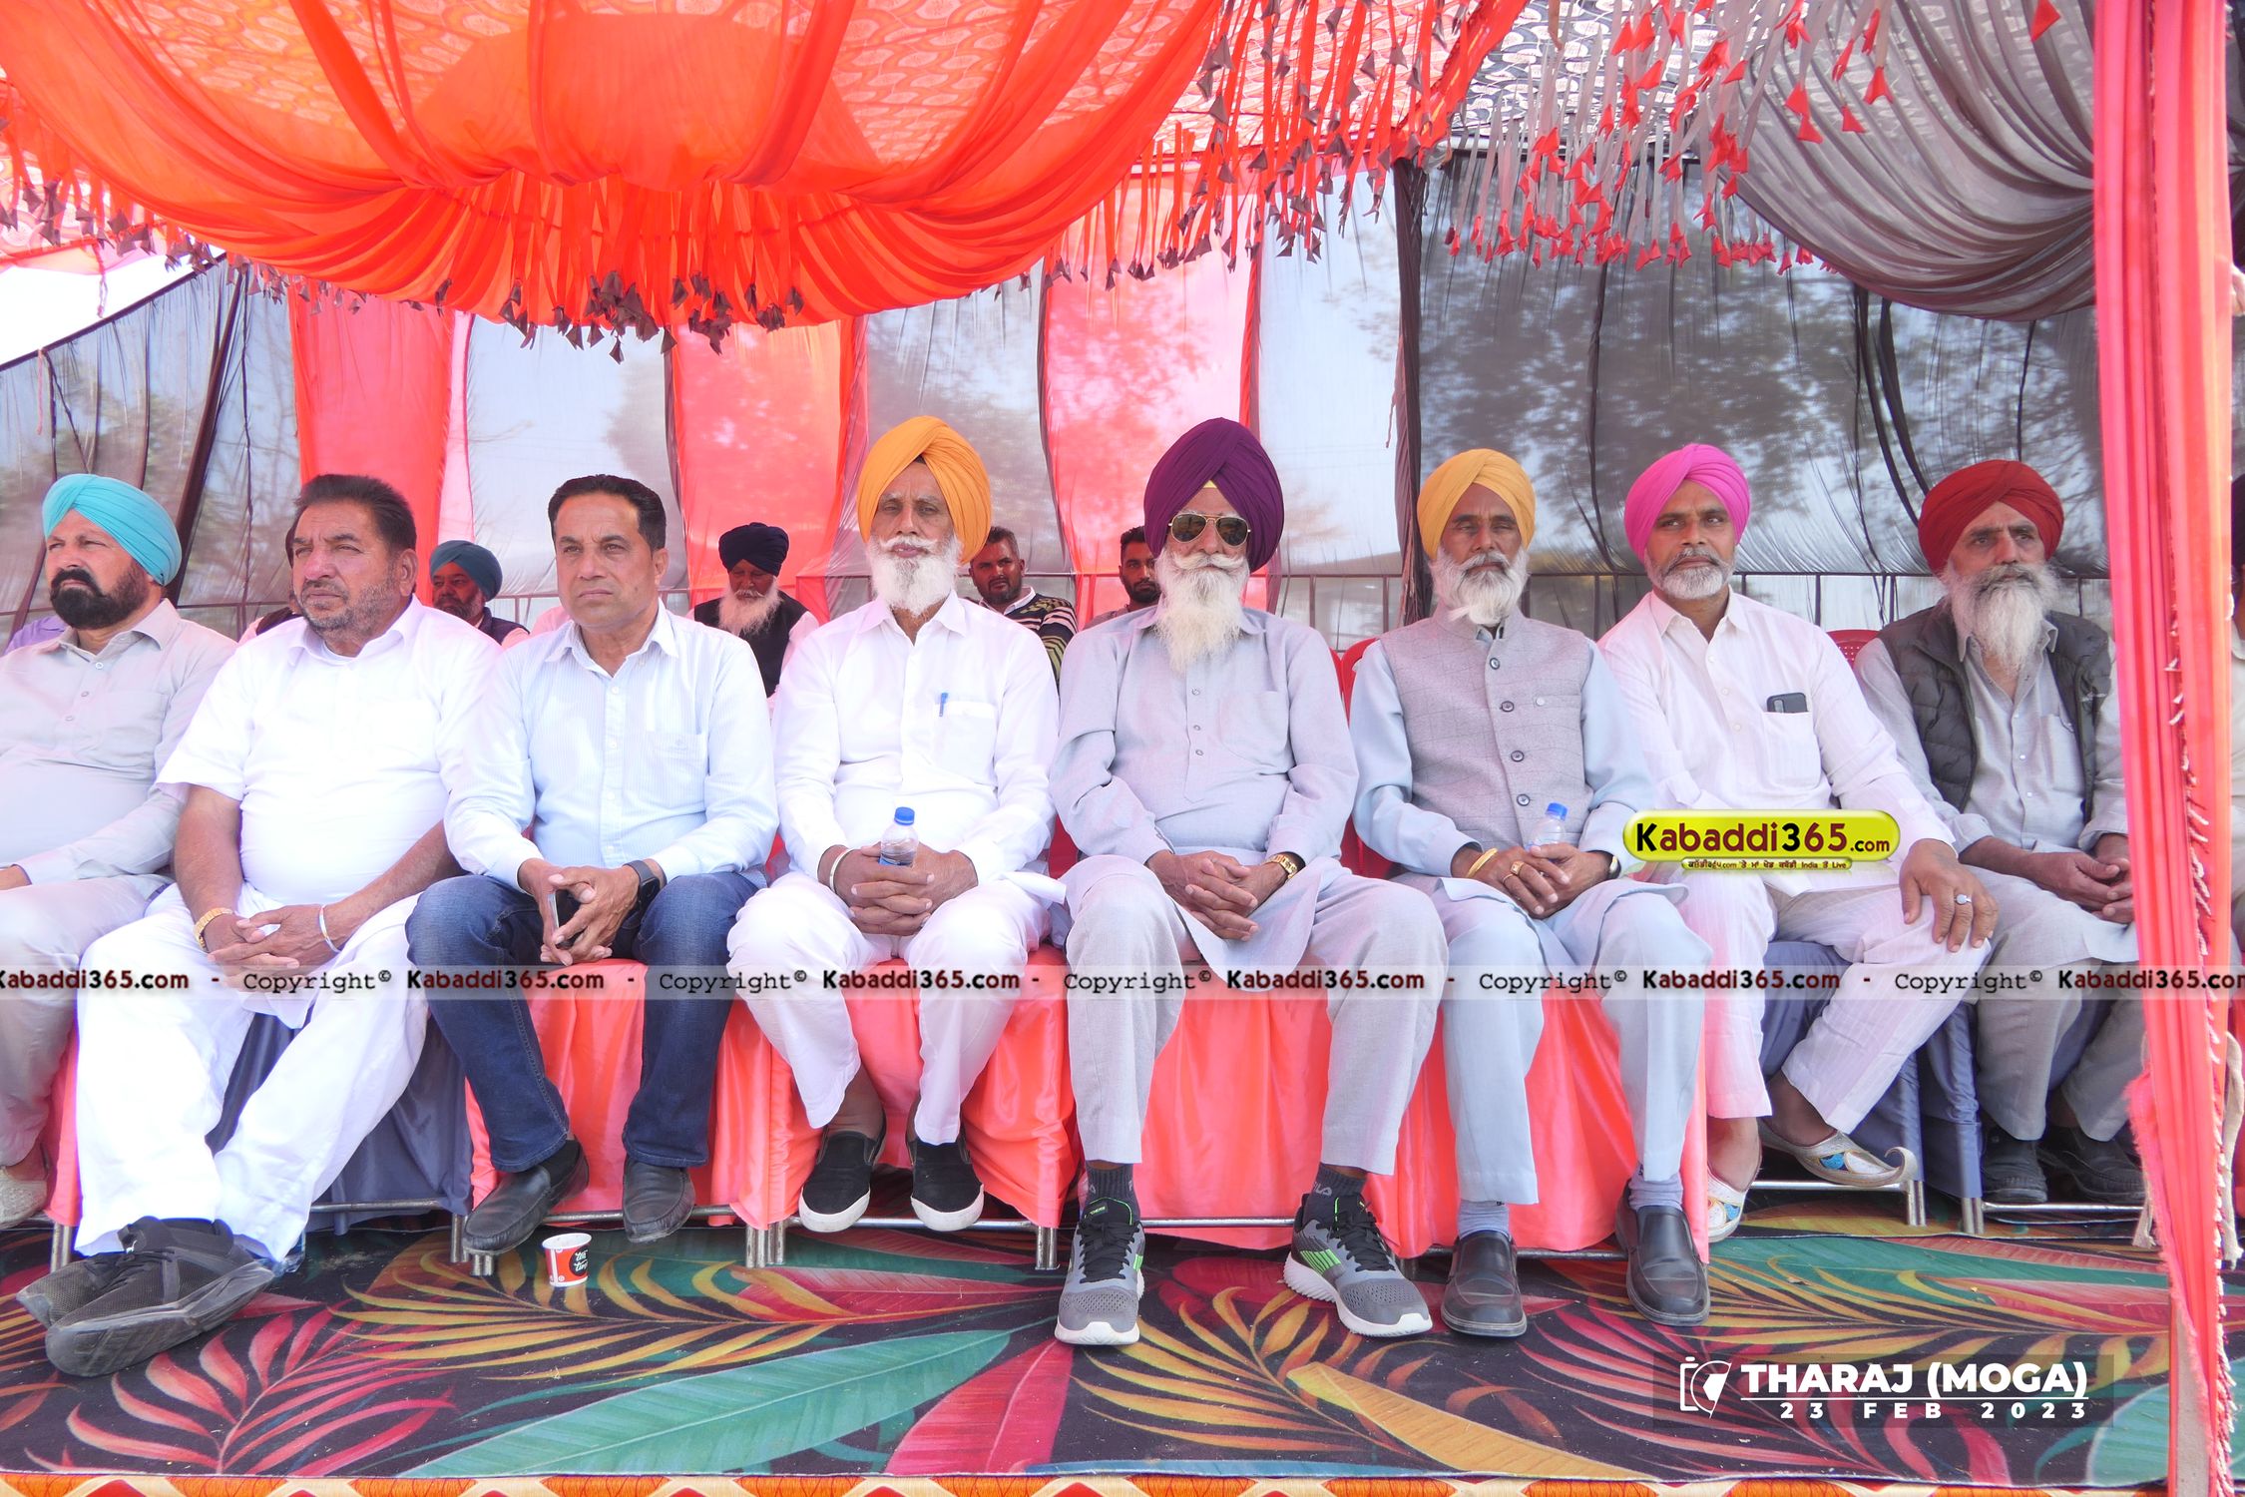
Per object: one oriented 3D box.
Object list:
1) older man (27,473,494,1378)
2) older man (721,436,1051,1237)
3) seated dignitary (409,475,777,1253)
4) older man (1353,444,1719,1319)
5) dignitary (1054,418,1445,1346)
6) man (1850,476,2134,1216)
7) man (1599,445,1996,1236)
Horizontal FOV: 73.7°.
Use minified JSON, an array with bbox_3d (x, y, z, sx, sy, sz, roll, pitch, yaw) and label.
[{"bbox_3d":[-1.245,0.160,2.250,0.590,1.210,0.850,0,0,0],"label":"older man"},{"bbox_3d":[-0.335,0.065,2.360,0.490,1.240,0.700,0,0,-3],"label":"older man"},{"bbox_3d":[-0.785,0.140,2.330,0.510,1.160,0.680,0,0,-3],"label":"seated dignitary"},{"bbox_3d":[0.600,0.140,2.280,0.480,1.250,0.700,0,0,0],"label":"older man"},{"bbox_3d":[0.160,0.105,2.310,0.540,1.320,0.800,0,0,-2],"label":"dignitary"},{"bbox_3d":[1.585,0.105,2.640,0.510,1.280,0.720,0,0,3],"label":"man"},{"bbox_3d":[1.125,0.105,2.620,0.510,1.320,0.730,0,0,6],"label":"man"}]

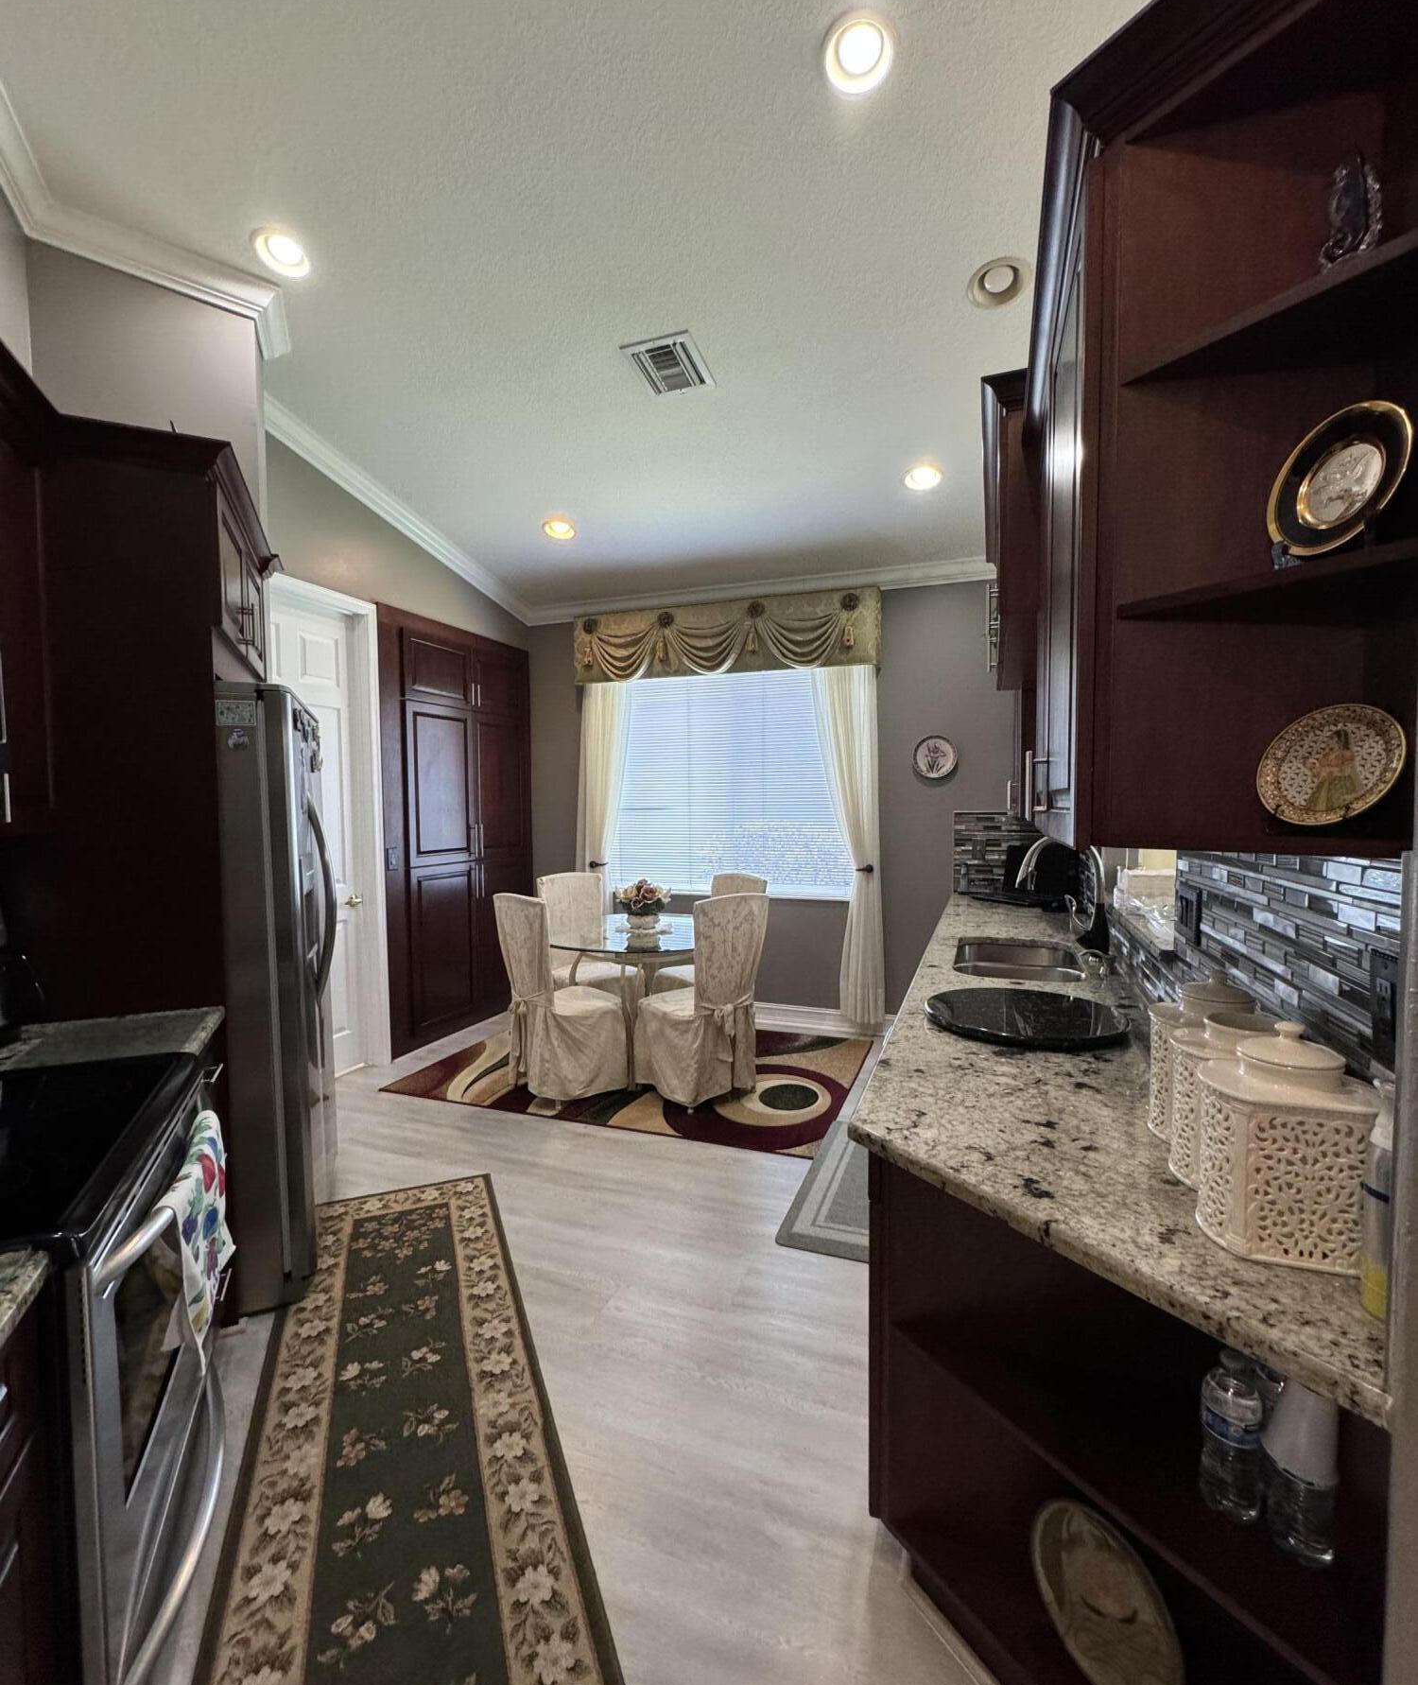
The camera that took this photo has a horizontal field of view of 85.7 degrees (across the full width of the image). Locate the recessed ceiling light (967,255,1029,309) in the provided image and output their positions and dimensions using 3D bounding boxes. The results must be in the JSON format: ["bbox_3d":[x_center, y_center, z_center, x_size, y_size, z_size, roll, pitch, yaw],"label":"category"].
[{"bbox_3d":[1.024,-1.976,2.697,0.200,0.050,0.200,1,-9,21],"label":"recessed ceiling light"}]

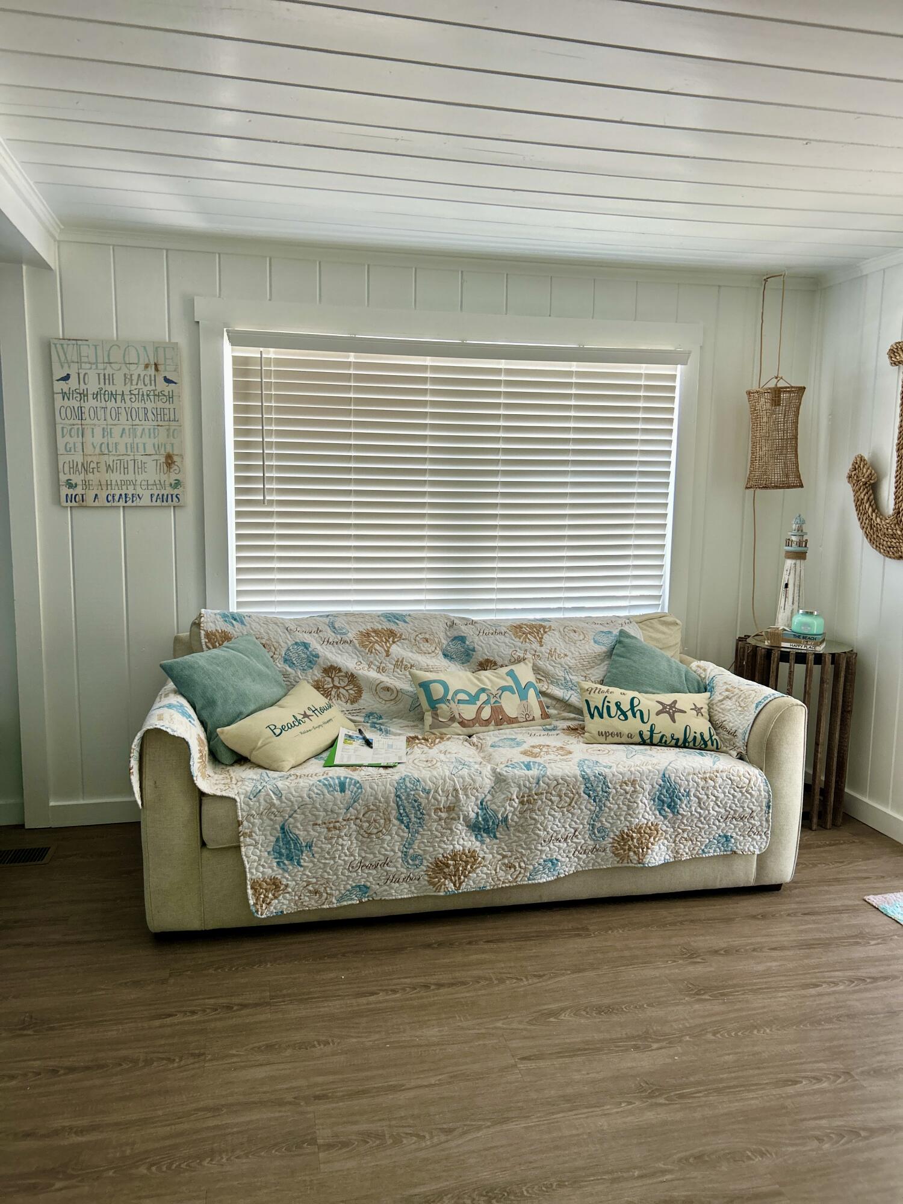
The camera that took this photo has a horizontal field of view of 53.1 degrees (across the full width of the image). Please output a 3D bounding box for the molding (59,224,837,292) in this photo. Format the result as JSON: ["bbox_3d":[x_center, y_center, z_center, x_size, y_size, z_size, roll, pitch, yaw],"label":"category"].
[{"bbox_3d":[0.102,-1.330,3.535,3.058,0.055,0.045,-1,8,-13],"label":"molding"}]

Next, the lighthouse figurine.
[{"bbox_3d":[1.404,-0.093,3.706,0.125,0.527,0.125,-1,8,-13],"label":"lighthouse figurine"}]

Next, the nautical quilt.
[{"bbox_3d":[0.042,0.454,3.137,2.133,0.790,0.837,-1,8,-10],"label":"nautical quilt"}]

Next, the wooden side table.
[{"bbox_3d":[1.398,0.517,3.732,0.466,0.702,0.466,-1,8,-13],"label":"wooden side table"}]

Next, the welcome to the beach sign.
[{"bbox_3d":[-1.219,-0.652,3.325,0.436,0.595,0.022,-1,8,-13],"label":"welcome to the beach sign"}]

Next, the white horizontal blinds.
[{"bbox_3d":[0.055,-0.451,3.629,1.802,1.094,0.060,-1,8,-13],"label":"white horizontal blinds"}]

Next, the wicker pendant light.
[{"bbox_3d":[1.363,-0.911,3.757,0.228,0.884,0.228,-1,8,-13],"label":"wicker pendant light"}]

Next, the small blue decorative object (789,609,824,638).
[{"bbox_3d":[1.410,0.079,3.584,0.120,0.088,0.120,-1,8,-13],"label":"small blue decorative object"}]

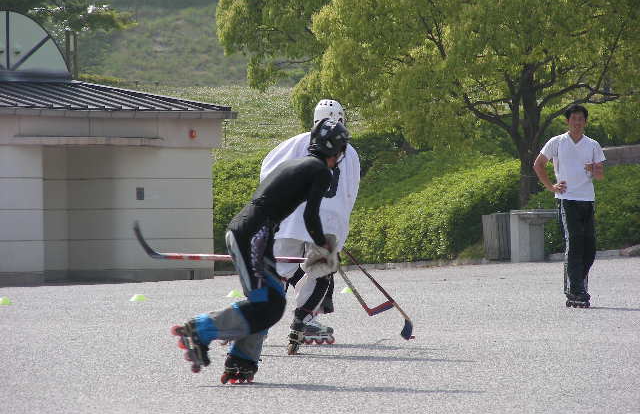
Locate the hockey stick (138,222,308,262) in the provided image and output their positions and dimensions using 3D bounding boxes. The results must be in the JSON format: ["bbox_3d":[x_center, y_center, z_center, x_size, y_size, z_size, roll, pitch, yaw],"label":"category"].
[{"bbox_3d":[-0.529,0.218,29.700,1.280,0.260,0.080,2,1,22],"label":"hockey stick"}]

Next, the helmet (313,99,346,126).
[{"bbox_3d":[0.065,-0.633,34.200,0.220,0.210,0.280,0,0,22],"label":"helmet"}]

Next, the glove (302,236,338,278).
[{"bbox_3d":[0.003,0.293,29.400,0.200,0.260,0.170,18,0,-33],"label":"glove"}]

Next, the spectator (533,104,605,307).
[{"bbox_3d":[2.193,-0.013,43.900,0.630,1.800,0.400,0,0,-10],"label":"spectator"}]

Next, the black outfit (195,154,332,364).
[{"bbox_3d":[-0.335,0.305,29.500,0.780,1.250,0.500,0,0,-21],"label":"black outfit"}]

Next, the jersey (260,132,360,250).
[{"bbox_3d":[-0.065,-0.113,34.100,0.620,0.800,0.420,0,0,30],"label":"jersey"}]

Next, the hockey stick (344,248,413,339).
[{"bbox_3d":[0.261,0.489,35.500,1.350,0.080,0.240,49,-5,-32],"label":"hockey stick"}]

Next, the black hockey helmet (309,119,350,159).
[{"bbox_3d":[0.057,-0.402,29.600,0.280,0.220,0.210,10,3,-31],"label":"black hockey helmet"}]

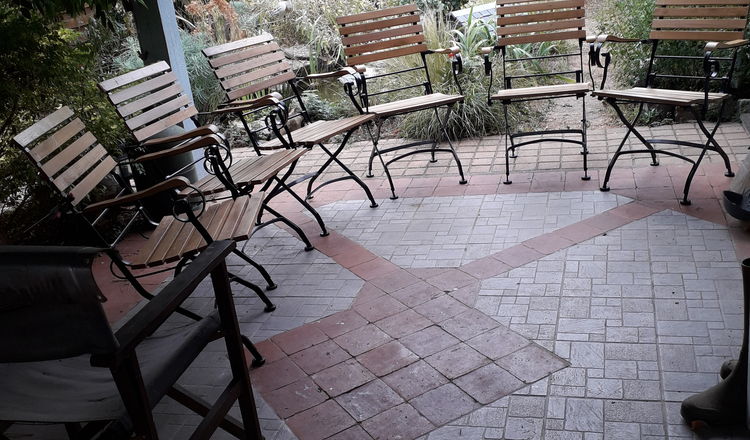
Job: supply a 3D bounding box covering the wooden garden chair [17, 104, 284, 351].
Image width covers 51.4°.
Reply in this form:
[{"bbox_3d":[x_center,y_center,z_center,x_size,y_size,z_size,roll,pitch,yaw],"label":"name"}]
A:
[{"bbox_3d":[-0.724,0.040,2.725,0.660,0.885,0.570,-7,21,2],"label":"wooden garden chair"}]

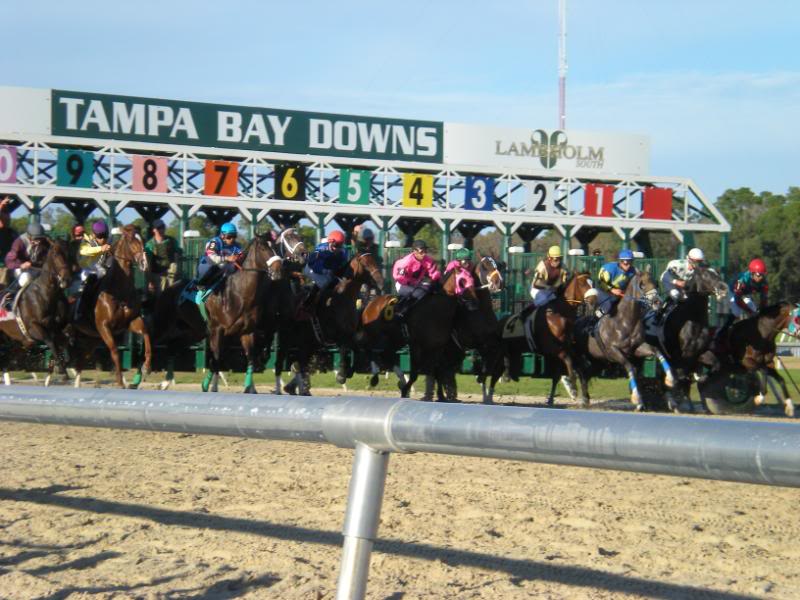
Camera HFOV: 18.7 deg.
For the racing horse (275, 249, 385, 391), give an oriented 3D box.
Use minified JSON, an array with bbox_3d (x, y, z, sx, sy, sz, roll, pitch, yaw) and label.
[{"bbox_3d":[-1.034,0.330,35.300,0.620,2.050,2.500,0,0,-29],"label":"racing horse"}]

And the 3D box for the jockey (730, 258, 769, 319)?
[{"bbox_3d":[5.355,-0.129,37.200,0.480,1.020,0.720,0,0,-25],"label":"jockey"}]

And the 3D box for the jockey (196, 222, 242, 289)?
[{"bbox_3d":[-2.432,-0.593,32.700,0.520,0.920,0.650,0,-1,-29],"label":"jockey"}]

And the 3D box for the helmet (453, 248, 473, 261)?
[{"bbox_3d":[0.937,-0.673,36.100,0.220,0.180,0.280,0,0,-27],"label":"helmet"}]

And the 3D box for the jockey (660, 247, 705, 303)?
[{"bbox_3d":[4.296,-0.327,36.900,0.520,0.950,0.700,0,-1,-30],"label":"jockey"}]

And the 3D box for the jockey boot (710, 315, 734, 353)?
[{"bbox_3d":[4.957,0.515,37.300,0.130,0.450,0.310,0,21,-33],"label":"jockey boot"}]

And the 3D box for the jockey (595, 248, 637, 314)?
[{"bbox_3d":[3.236,-0.266,36.300,0.480,1.020,0.720,0,0,-25],"label":"jockey"}]

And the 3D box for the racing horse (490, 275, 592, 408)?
[{"bbox_3d":[2.096,0.589,36.200,0.650,2.000,2.400,0,-1,-31],"label":"racing horse"}]

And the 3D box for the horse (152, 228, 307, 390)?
[{"bbox_3d":[-2.391,0.141,32.500,0.680,2.150,2.450,0,-1,-34],"label":"horse"}]

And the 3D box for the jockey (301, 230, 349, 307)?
[{"bbox_3d":[-1.086,-0.453,34.900,0.550,1.050,0.700,0,-1,-32],"label":"jockey"}]

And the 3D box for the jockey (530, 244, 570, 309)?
[{"bbox_3d":[2.219,-0.303,36.300,0.480,1.040,0.700,0,0,-24],"label":"jockey"}]

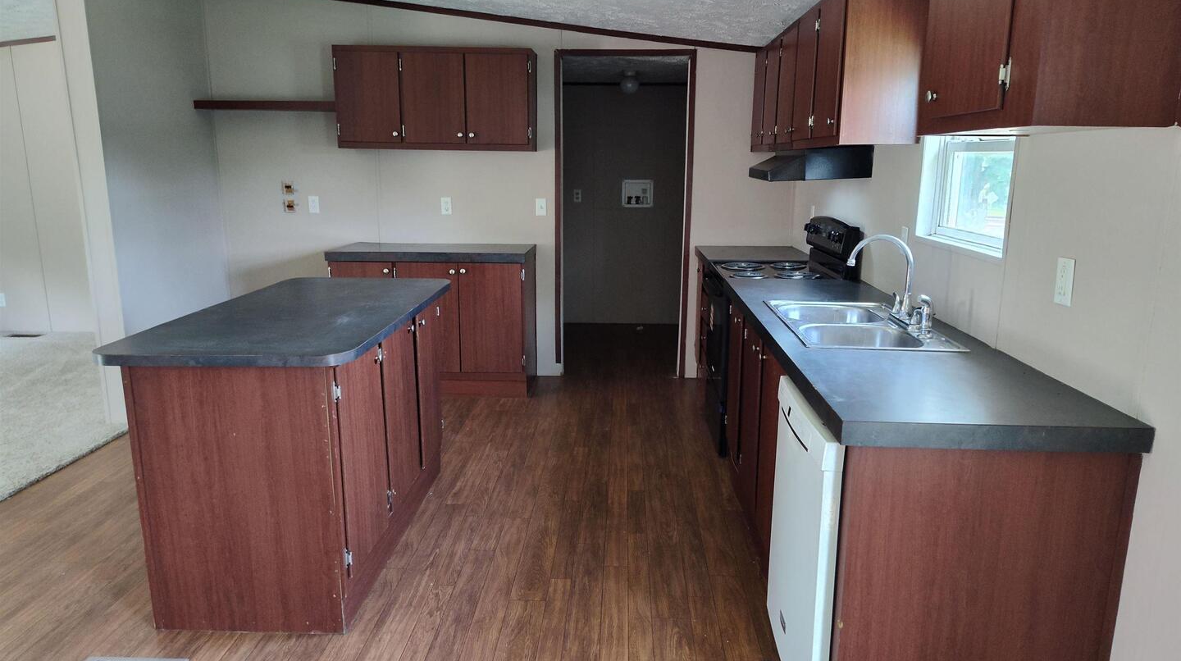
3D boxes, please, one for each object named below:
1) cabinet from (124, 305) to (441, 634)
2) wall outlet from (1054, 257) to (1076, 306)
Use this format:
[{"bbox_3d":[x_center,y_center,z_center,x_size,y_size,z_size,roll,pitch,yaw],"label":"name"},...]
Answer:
[{"bbox_3d":[-1.056,0.396,3.068,0.622,0.875,1.333,1,12,3],"label":"cabinet"},{"bbox_3d":[1.196,-0.124,1.986,0.008,0.117,0.074,1,12,3],"label":"wall outlet"}]

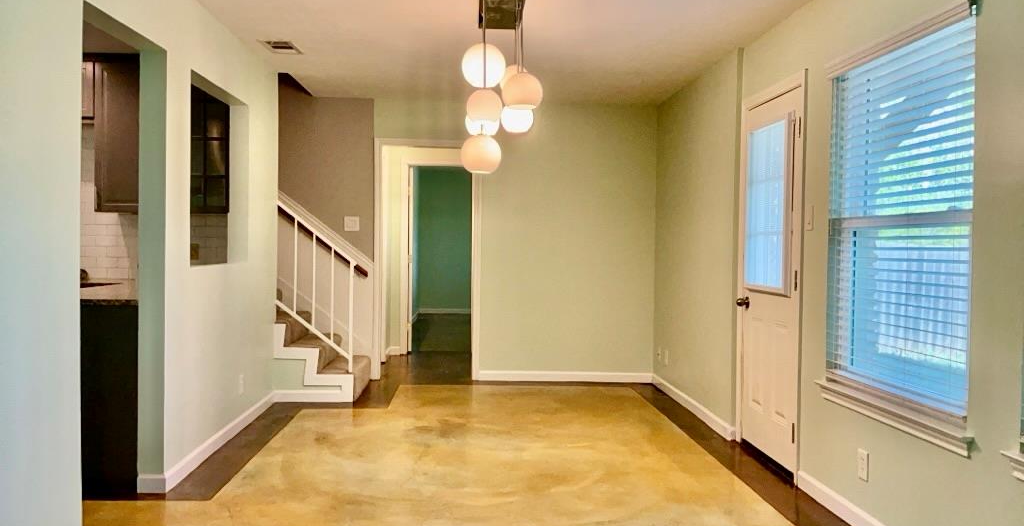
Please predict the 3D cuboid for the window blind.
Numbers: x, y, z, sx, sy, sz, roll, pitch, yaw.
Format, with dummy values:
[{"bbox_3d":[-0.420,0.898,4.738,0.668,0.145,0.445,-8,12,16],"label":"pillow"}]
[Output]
[{"bbox_3d":[1.520,-0.166,3.227,0.055,1.373,1.049,1,2,-3],"label":"window blind"}]

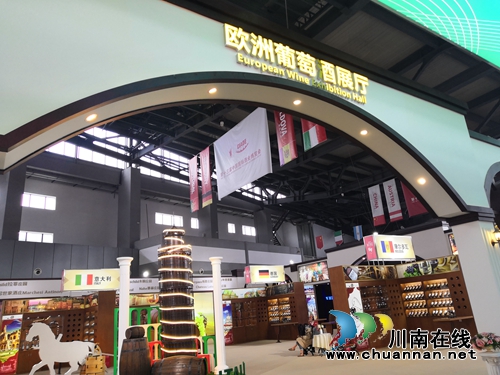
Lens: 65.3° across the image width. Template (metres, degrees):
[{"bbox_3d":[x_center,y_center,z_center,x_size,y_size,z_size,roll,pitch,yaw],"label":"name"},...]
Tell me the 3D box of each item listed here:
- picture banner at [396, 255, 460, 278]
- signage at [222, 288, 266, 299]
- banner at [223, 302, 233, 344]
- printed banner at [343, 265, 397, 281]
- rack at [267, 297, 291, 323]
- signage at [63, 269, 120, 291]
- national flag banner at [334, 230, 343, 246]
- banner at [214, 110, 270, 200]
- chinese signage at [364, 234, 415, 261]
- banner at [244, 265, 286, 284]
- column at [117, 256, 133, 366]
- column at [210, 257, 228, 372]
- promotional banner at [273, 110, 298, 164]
[{"bbox_3d":[6.670,3.071,14.806,0.060,0.539,2.541,8,-22,-35],"label":"picture banner"},{"bbox_3d":[-0.376,6.580,24.086,3.550,0.594,0.060,9,-23,-36],"label":"signage"},{"bbox_3d":[-1.343,7.935,22.784,0.828,2.480,0.050,9,-23,-36],"label":"banner"},{"bbox_3d":[5.269,3.697,16.783,3.724,0.594,0.060,9,-23,-36],"label":"printed banner"},{"bbox_3d":[1.782,7.042,22.308,0.300,1.260,1.928,8,-22,-35],"label":"rack"},{"bbox_3d":[-8.345,4.916,20.719,2.932,1.070,0.535,9,-23,-36],"label":"signage"},{"bbox_3d":[9.426,5.441,41.445,0.040,1.524,0.991,9,-23,-36],"label":"national flag banner"},{"bbox_3d":[-0.414,-1.383,17.834,0.080,3.040,4.151,9,-23,-36],"label":"banner"},{"bbox_3d":[5.899,2.539,16.280,2.544,0.972,0.506,8,-22,-34],"label":"chinese signage"},{"bbox_3d":[0.948,5.239,23.387,2.560,0.980,0.506,8,-22,-34],"label":"banner"},{"bbox_3d":[-3.055,3.296,9.497,0.419,3.110,0.419,1,-19,-18],"label":"column"},{"bbox_3d":[-0.984,3.823,11.851,0.410,3.392,0.410,-4,-18,-1],"label":"column"},{"bbox_3d":[1.510,-2.646,16.861,0.030,3.365,1.114,8,-22,-35],"label":"promotional banner"}]

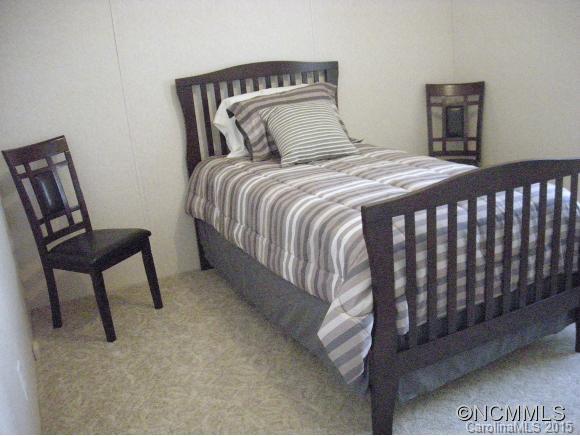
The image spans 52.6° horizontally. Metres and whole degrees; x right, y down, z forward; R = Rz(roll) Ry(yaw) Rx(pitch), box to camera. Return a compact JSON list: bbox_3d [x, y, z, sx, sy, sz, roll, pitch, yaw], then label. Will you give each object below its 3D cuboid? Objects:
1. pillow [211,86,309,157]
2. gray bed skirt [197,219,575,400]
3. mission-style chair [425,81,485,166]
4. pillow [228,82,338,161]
[{"bbox_3d":[-0.126,-0.612,3.715,0.670,0.410,0.170,-12,4,-24],"label":"pillow"},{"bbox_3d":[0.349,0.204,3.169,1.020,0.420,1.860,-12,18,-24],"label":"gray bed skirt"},{"bbox_3d":[1.162,-0.420,4.207,0.450,0.990,0.550,1,17,20],"label":"mission-style chair"},{"bbox_3d":[0.027,-0.598,3.692,0.750,0.420,0.170,-12,-2,-24],"label":"pillow"}]

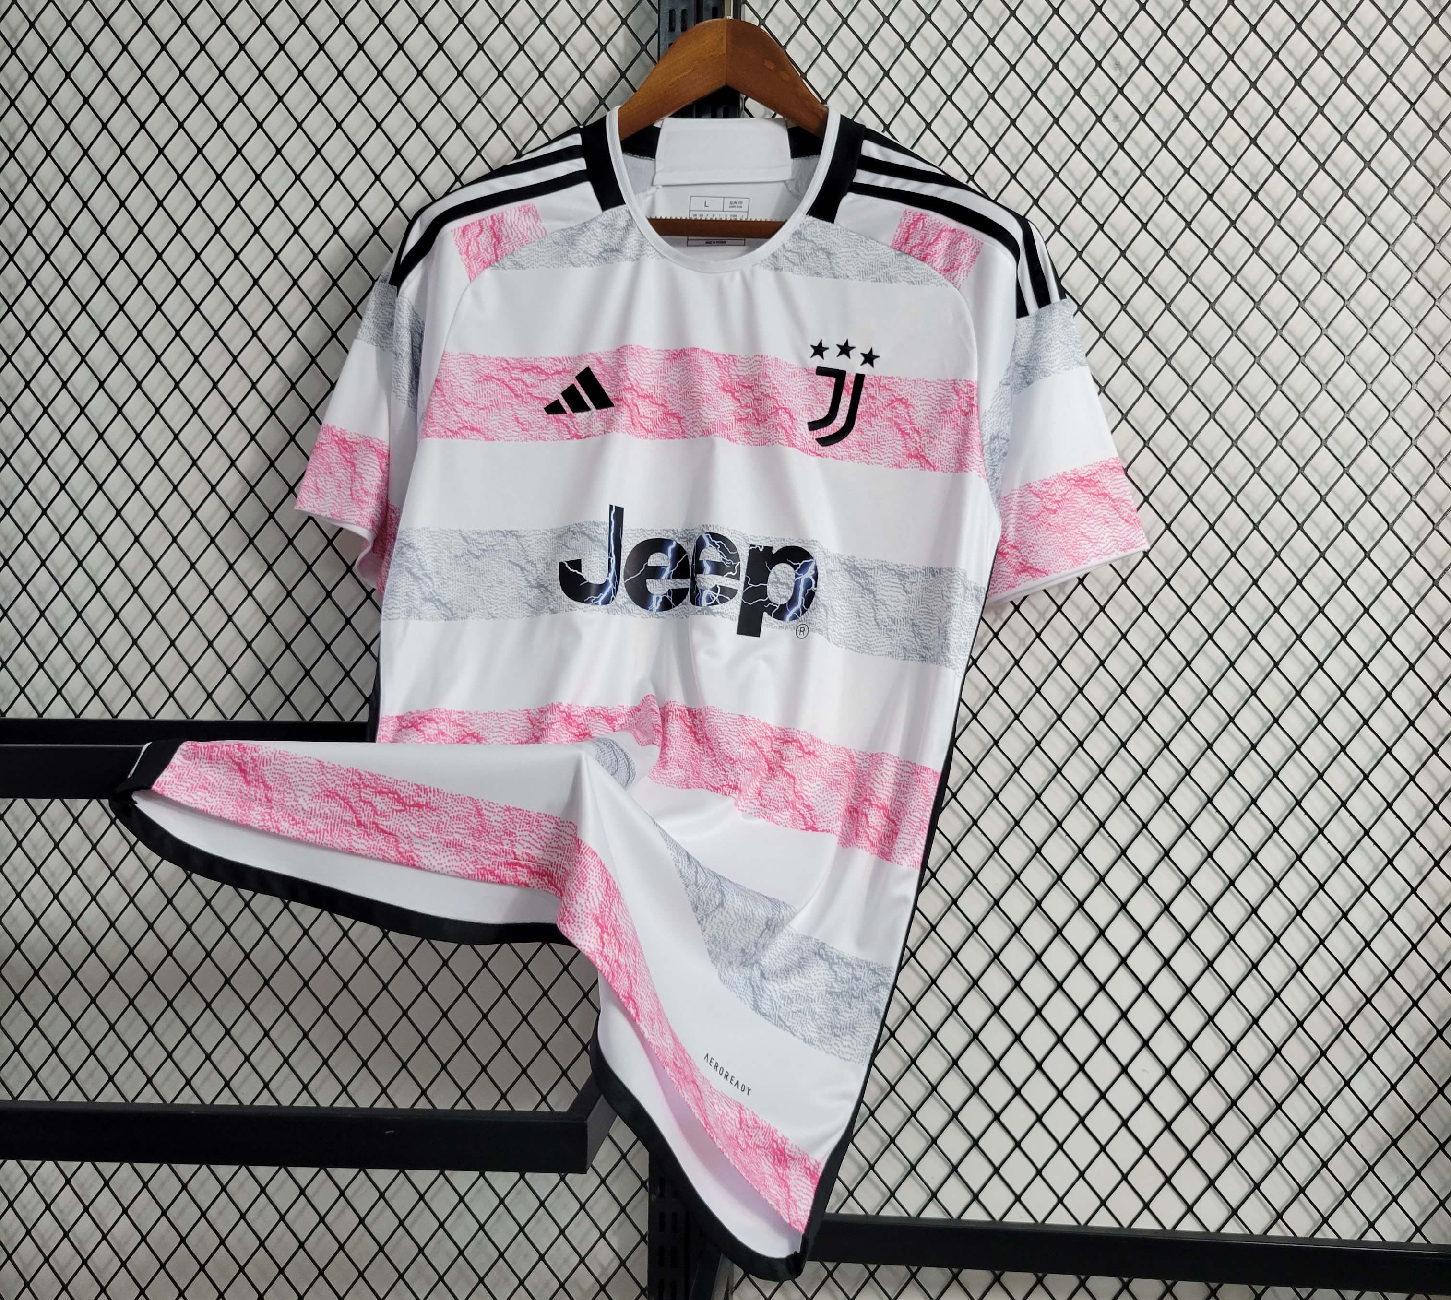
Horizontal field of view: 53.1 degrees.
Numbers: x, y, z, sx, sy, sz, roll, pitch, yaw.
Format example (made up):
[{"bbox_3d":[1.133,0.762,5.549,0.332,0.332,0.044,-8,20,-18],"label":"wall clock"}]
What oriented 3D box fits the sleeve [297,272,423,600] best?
[{"bbox_3d":[-0.268,-0.162,1.090,0.100,0.235,0.135,0,-1,7],"label":"sleeve"}]

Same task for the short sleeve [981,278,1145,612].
[{"bbox_3d":[0.242,-0.150,1.050,0.115,0.232,0.135,0,-1,7],"label":"short sleeve"}]

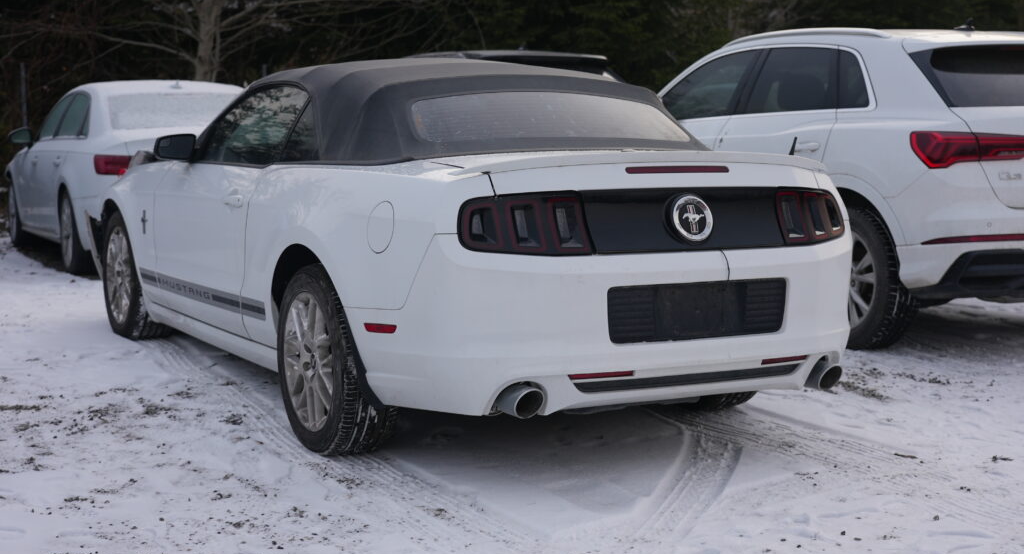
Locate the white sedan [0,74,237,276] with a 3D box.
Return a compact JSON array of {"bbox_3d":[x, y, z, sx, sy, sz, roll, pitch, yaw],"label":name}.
[{"bbox_3d":[-2.876,-0.834,11.861,1.842,1.427,4.726,-2,6,-26],"label":"white sedan"}]

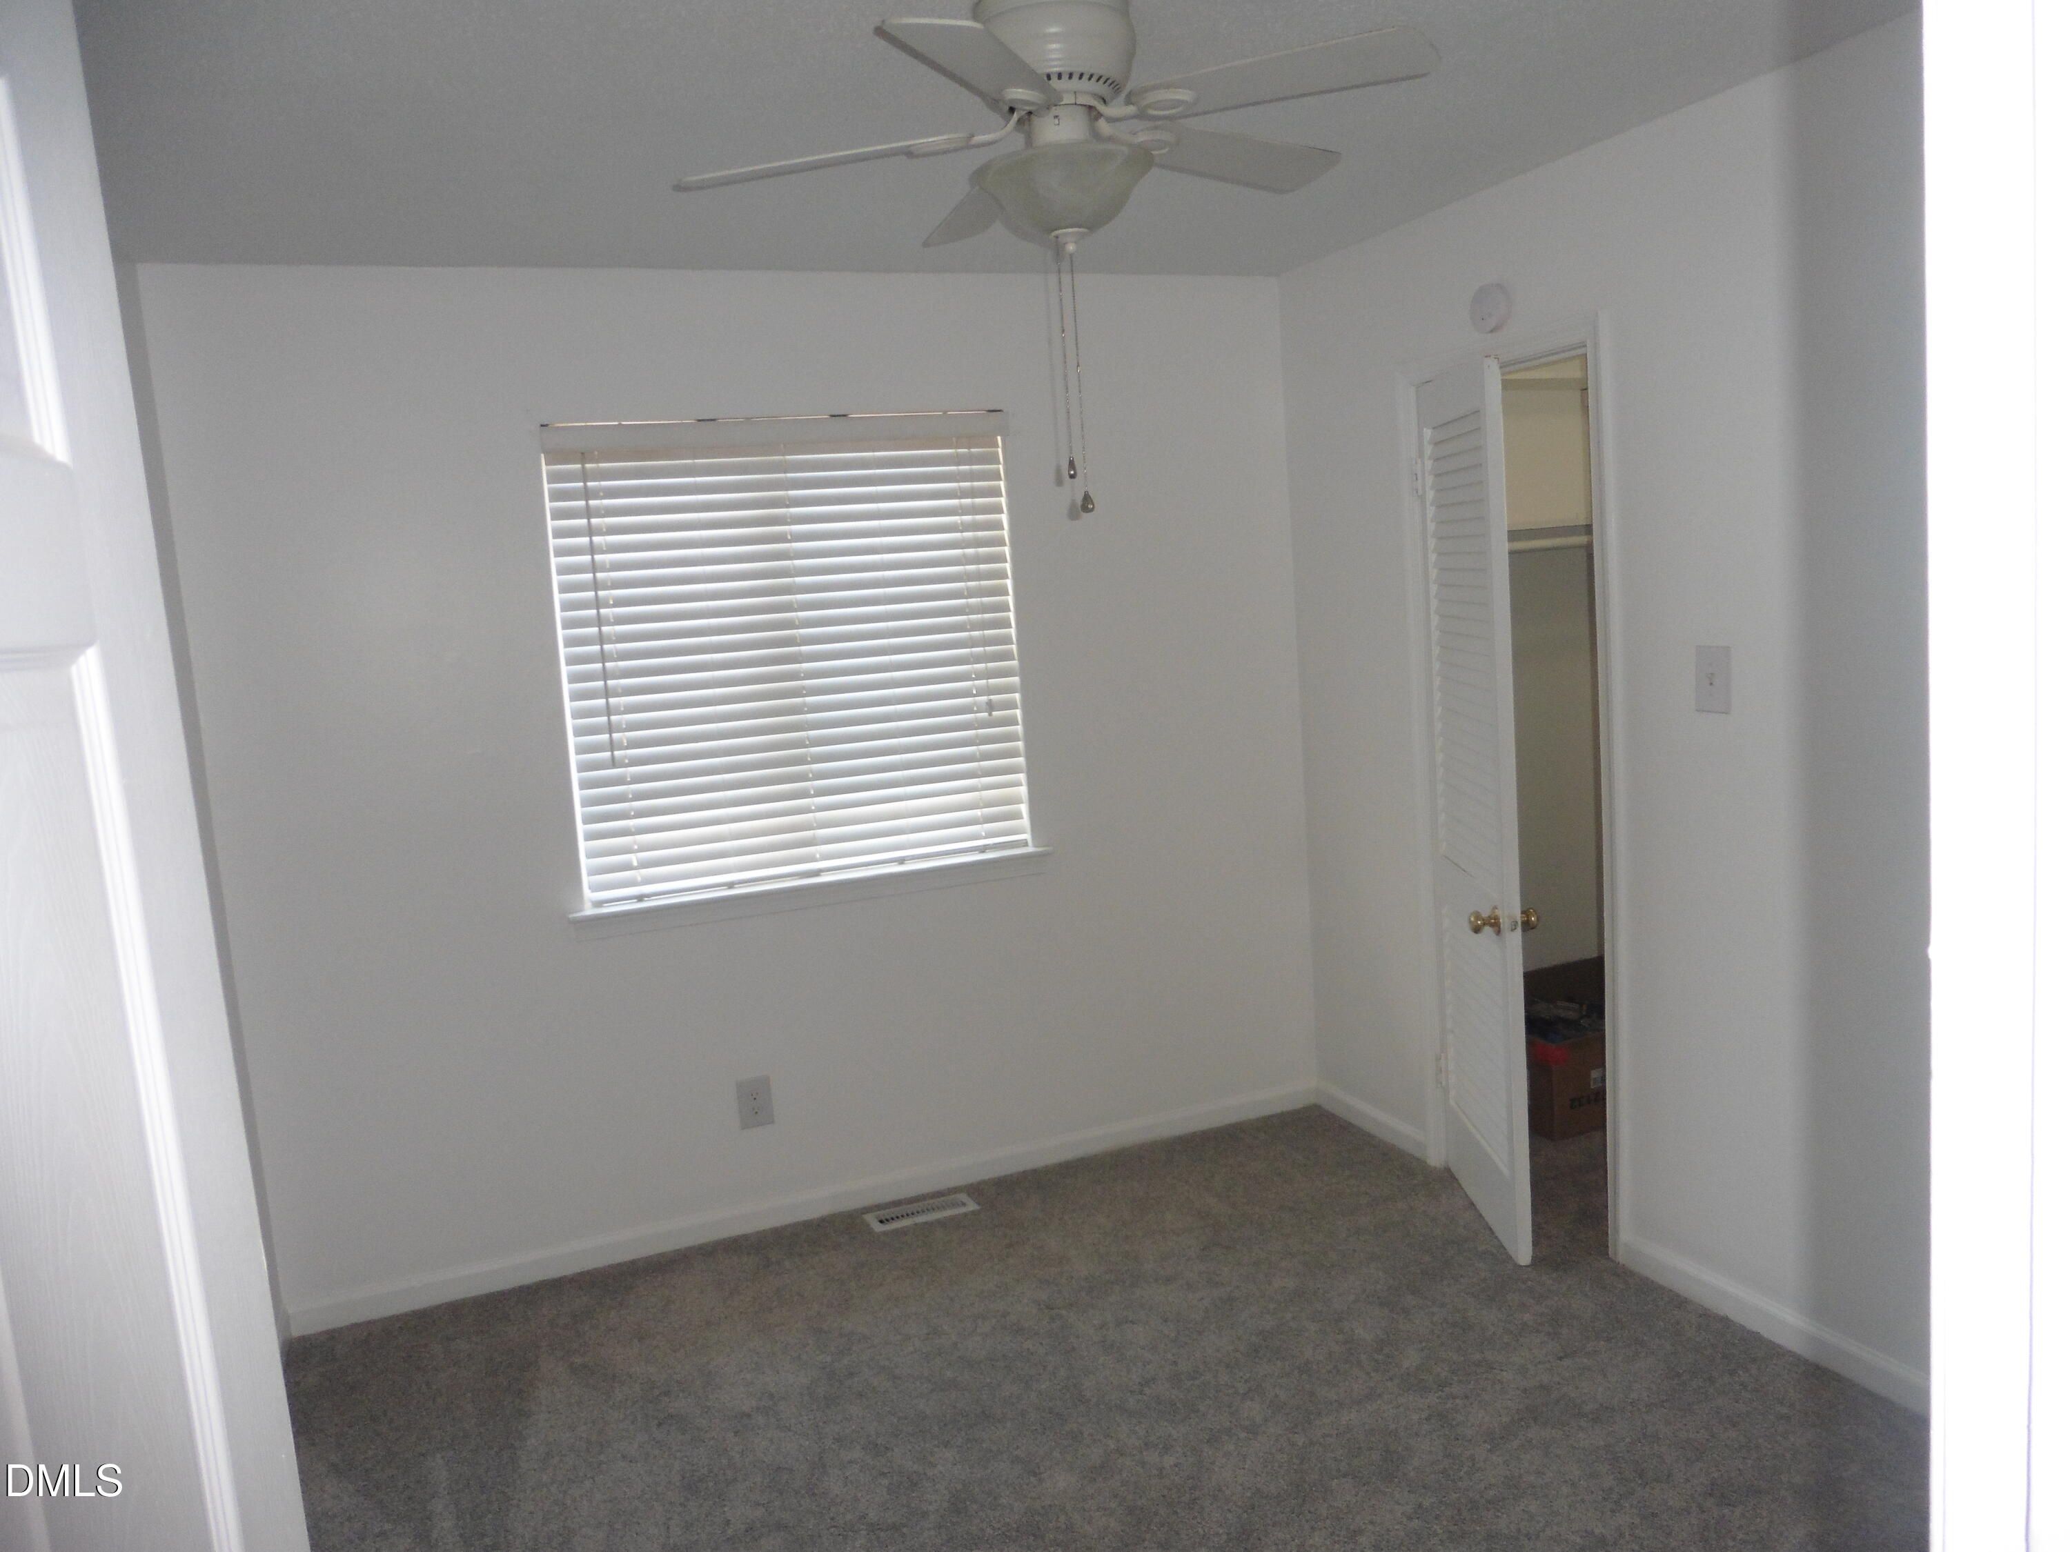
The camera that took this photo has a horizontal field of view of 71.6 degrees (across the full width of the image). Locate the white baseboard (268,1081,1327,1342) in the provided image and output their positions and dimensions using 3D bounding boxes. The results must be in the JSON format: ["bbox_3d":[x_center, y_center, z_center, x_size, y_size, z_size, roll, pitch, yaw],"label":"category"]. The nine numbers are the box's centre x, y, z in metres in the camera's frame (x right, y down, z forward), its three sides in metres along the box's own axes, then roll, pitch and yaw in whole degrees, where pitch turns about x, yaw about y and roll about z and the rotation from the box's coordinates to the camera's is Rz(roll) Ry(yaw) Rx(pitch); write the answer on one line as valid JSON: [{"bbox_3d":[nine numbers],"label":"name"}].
[{"bbox_3d":[-0.434,1.123,3.844,2.808,0.064,0.016,-7,7,-22],"label":"white baseboard"}]

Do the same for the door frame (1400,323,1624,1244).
[{"bbox_3d":[1.163,0.028,3.451,0.105,2.100,0.718,-7,7,-22],"label":"door frame"}]

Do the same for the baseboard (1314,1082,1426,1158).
[{"bbox_3d":[0.954,0.990,4.126,0.016,0.065,0.520,-7,7,-22],"label":"baseboard"}]

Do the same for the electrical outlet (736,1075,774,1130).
[{"bbox_3d":[-0.718,0.846,3.702,0.087,0.129,0.011,-7,7,-22],"label":"electrical outlet"}]

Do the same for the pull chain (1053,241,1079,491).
[{"bbox_3d":[0.044,-0.591,2.058,0.015,0.340,0.015,-7,7,-22],"label":"pull chain"}]

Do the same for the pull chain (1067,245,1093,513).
[{"bbox_3d":[0.065,-0.569,2.069,0.020,0.376,0.020,-7,7,-22],"label":"pull chain"}]

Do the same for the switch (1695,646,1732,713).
[{"bbox_3d":[1.340,-0.190,2.844,0.013,0.133,0.084,-7,7,-22],"label":"switch"}]

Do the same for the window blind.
[{"bbox_3d":[-0.593,-0.325,3.675,1.180,1.153,0.065,-7,7,-22],"label":"window blind"}]

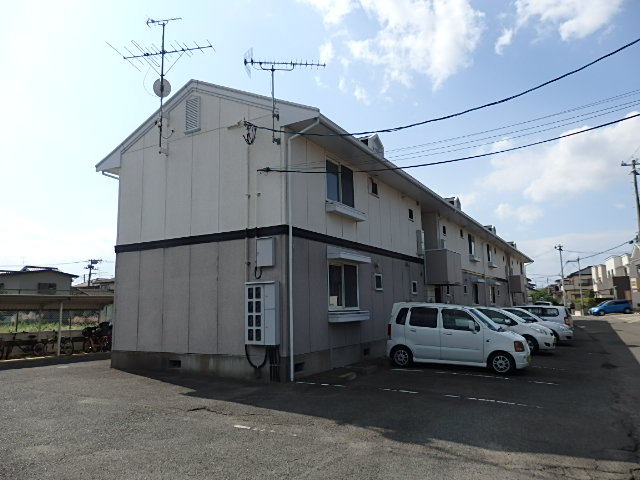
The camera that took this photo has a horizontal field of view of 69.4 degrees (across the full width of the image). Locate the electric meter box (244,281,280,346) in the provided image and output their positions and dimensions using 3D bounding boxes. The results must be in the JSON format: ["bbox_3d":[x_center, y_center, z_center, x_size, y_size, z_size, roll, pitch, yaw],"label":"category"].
[{"bbox_3d":[-1.277,1.614,10.096,0.840,1.350,0.200,-6,-9,30],"label":"electric meter box"}]

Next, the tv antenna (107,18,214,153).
[{"bbox_3d":[-4.101,-4.205,12.367,2.600,3.750,1.620,-3,-8,11],"label":"tv antenna"}]

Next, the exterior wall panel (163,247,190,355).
[{"bbox_3d":[-3.587,1.476,11.591,0.910,2.640,0.050,-6,-9,30],"label":"exterior wall panel"}]

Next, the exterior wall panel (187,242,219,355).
[{"bbox_3d":[-2.806,1.388,11.091,0.920,2.652,0.060,-6,-9,29],"label":"exterior wall panel"}]

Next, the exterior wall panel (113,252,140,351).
[{"bbox_3d":[-5.203,1.630,12.454,0.982,2.652,0.060,-6,-9,29],"label":"exterior wall panel"}]

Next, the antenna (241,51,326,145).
[{"bbox_3d":[-0.785,-3.223,10.441,1.840,2.220,0.500,0,-8,-7],"label":"antenna"}]

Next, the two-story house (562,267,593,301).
[{"bbox_3d":[48.313,8.449,82.434,8.600,7.500,7.600,-6,-9,29],"label":"two-story house"}]

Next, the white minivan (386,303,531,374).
[{"bbox_3d":[3.459,2.332,11.429,3.400,1.650,1.480,-6,-10,33],"label":"white minivan"}]

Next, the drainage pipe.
[{"bbox_3d":[-0.315,0.150,9.941,0.860,5.650,0.090,-6,-9,30],"label":"drainage pipe"}]

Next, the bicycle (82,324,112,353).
[{"bbox_3d":[-7.900,3.507,16.658,1.720,1.050,0.580,-5,-9,27],"label":"bicycle"}]

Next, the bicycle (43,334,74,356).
[{"bbox_3d":[-10.201,4.073,18.100,1.700,1.000,0.560,-5,-9,25],"label":"bicycle"}]

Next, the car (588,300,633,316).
[{"bbox_3d":[31.426,7.389,50.000,3.950,1.550,1.690,-3,-8,14],"label":"car"}]

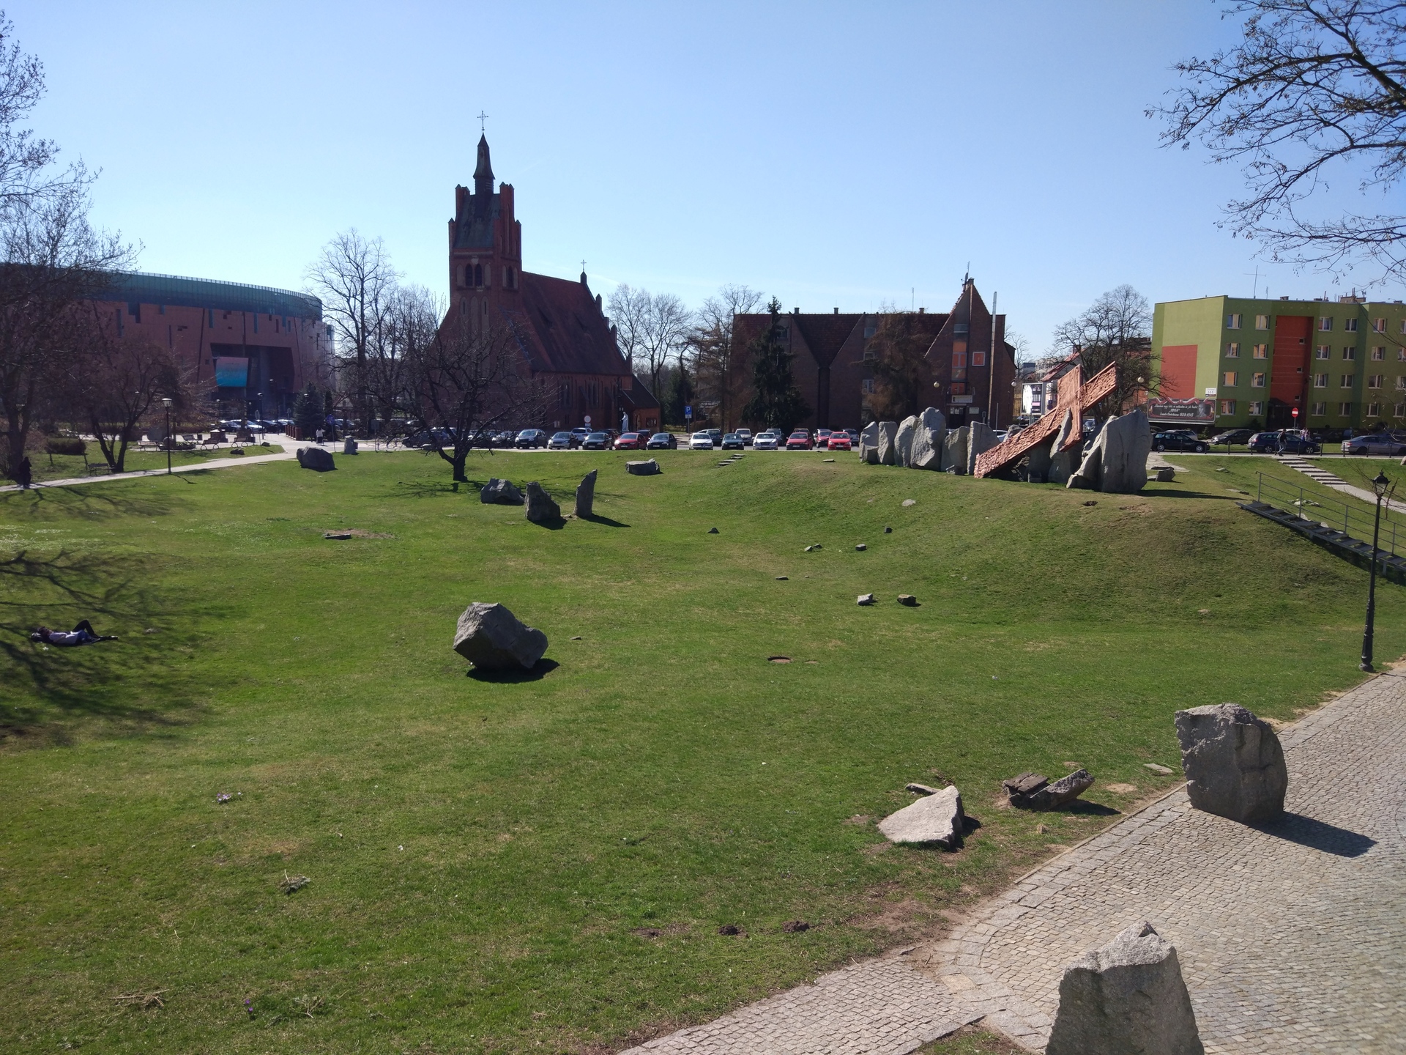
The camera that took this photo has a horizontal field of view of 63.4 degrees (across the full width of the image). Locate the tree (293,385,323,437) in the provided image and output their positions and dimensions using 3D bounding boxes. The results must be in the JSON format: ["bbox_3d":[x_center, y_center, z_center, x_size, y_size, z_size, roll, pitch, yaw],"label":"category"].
[{"bbox_3d":[-36.214,-10.560,103.971,2.750,4.950,2.750,-1,7,-19],"label":"tree"}]

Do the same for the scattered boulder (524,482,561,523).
[{"bbox_3d":[-6.170,-1.034,43.754,1.380,1.520,1.000,0,7,-8],"label":"scattered boulder"}]

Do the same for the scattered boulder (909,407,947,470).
[{"bbox_3d":[12.118,-4.784,60.865,1.950,3.250,1.600,2,7,11],"label":"scattered boulder"}]

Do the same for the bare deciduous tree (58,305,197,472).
[{"bbox_3d":[-33.317,-7.906,65.231,7.400,9.400,7.200,-3,8,-27],"label":"bare deciduous tree"}]

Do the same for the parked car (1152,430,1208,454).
[{"bbox_3d":[31.664,-5.859,76.168,4.350,1.470,1.750,1,7,2],"label":"parked car"}]

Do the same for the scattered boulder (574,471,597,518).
[{"bbox_3d":[-4.661,-1.369,45.355,0.920,1.850,0.750,0,7,-6],"label":"scattered boulder"}]

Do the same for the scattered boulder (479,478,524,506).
[{"bbox_3d":[-9.755,-1.806,55.044,2.090,1.230,1.700,-1,9,-10],"label":"scattered boulder"}]

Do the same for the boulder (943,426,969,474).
[{"bbox_3d":[13.436,-4.199,60.726,1.450,2.600,1.300,2,8,13],"label":"boulder"}]

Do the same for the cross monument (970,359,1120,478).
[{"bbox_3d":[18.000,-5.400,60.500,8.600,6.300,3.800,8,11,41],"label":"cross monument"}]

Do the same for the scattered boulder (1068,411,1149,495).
[{"bbox_3d":[19.931,-3.769,55.774,3.980,4.030,2.300,3,9,19],"label":"scattered boulder"}]

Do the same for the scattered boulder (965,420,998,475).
[{"bbox_3d":[14.204,-4.081,57.640,1.650,2.700,1.100,3,7,14],"label":"scattered boulder"}]

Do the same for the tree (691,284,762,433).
[{"bbox_3d":[2.217,-16.797,113.058,7.200,14.560,6.800,1,7,0],"label":"tree"}]

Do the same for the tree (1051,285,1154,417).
[{"bbox_3d":[34.401,-14.351,97.853,8.700,12.710,8.800,3,9,19],"label":"tree"}]

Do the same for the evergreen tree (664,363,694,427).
[{"bbox_3d":[-2.622,-14.451,124.543,3.500,7.062,3.500,1,7,0],"label":"evergreen tree"}]

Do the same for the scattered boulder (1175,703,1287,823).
[{"bbox_3d":[6.966,3.007,14.918,1.180,1.470,0.880,-4,9,-36],"label":"scattered boulder"}]

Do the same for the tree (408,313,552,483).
[{"bbox_3d":[-12.690,-7.188,63.782,7.870,9.310,7.800,-2,9,-11],"label":"tree"}]

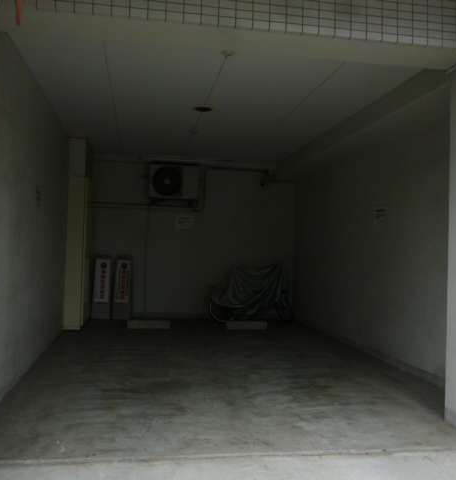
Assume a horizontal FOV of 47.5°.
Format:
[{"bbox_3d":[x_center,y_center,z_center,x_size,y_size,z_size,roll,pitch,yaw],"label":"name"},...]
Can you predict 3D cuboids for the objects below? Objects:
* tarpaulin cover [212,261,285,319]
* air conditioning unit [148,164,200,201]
[{"bbox_3d":[0.372,0.824,8.197,1.370,0.970,0.500,2,-2,-10],"label":"tarpaulin cover"},{"bbox_3d":[-0.855,-0.892,8.161,0.775,0.540,0.290,2,-2,-10],"label":"air conditioning unit"}]

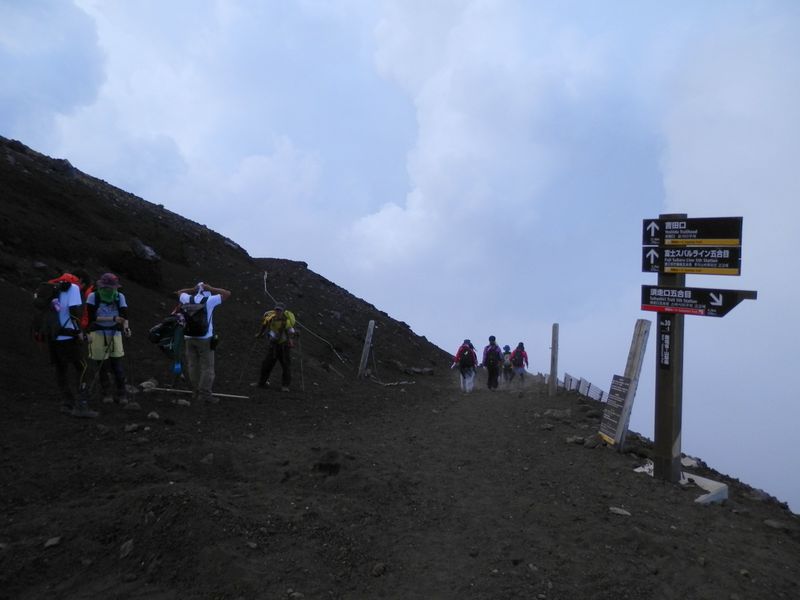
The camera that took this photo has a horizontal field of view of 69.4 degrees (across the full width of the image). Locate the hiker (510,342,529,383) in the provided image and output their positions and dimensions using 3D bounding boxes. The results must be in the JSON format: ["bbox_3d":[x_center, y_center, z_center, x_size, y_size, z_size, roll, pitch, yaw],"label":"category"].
[{"bbox_3d":[4.633,2.442,22.400,0.640,1.600,0.500,-1,6,6],"label":"hiker"}]

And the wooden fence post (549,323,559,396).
[{"bbox_3d":[3.061,1.184,11.500,0.135,1.450,0.135,2,6,0],"label":"wooden fence post"}]

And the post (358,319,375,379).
[{"bbox_3d":[-0.823,1.229,14.200,0.150,1.480,0.150,11,5,0],"label":"post"}]

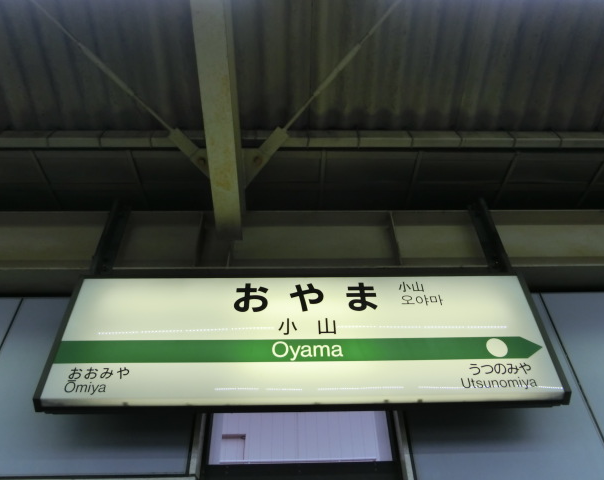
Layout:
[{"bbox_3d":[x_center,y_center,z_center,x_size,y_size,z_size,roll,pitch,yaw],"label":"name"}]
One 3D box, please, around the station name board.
[{"bbox_3d":[0.008,0.425,2.008,2.050,0.643,0.150,0,-41,-1],"label":"station name board"}]

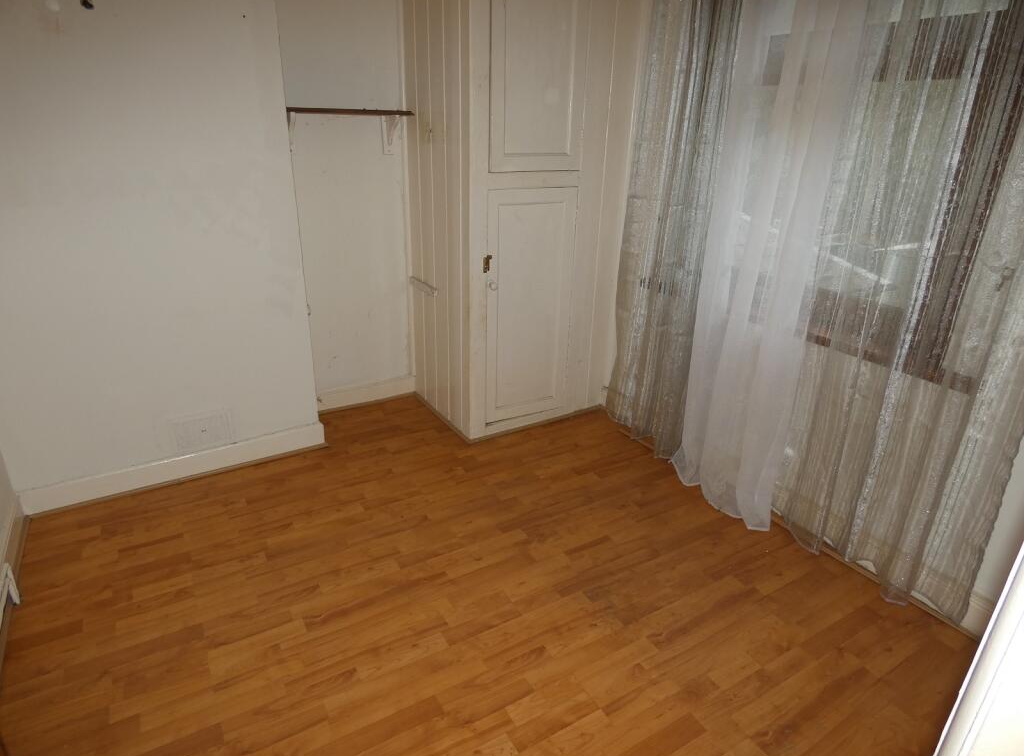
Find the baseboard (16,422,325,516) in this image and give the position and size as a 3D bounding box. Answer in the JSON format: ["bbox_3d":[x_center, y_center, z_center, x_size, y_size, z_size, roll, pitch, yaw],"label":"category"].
[{"bbox_3d":[-1.391,0.380,2.553,1.152,0.101,0.022,-12,27,-29],"label":"baseboard"}]

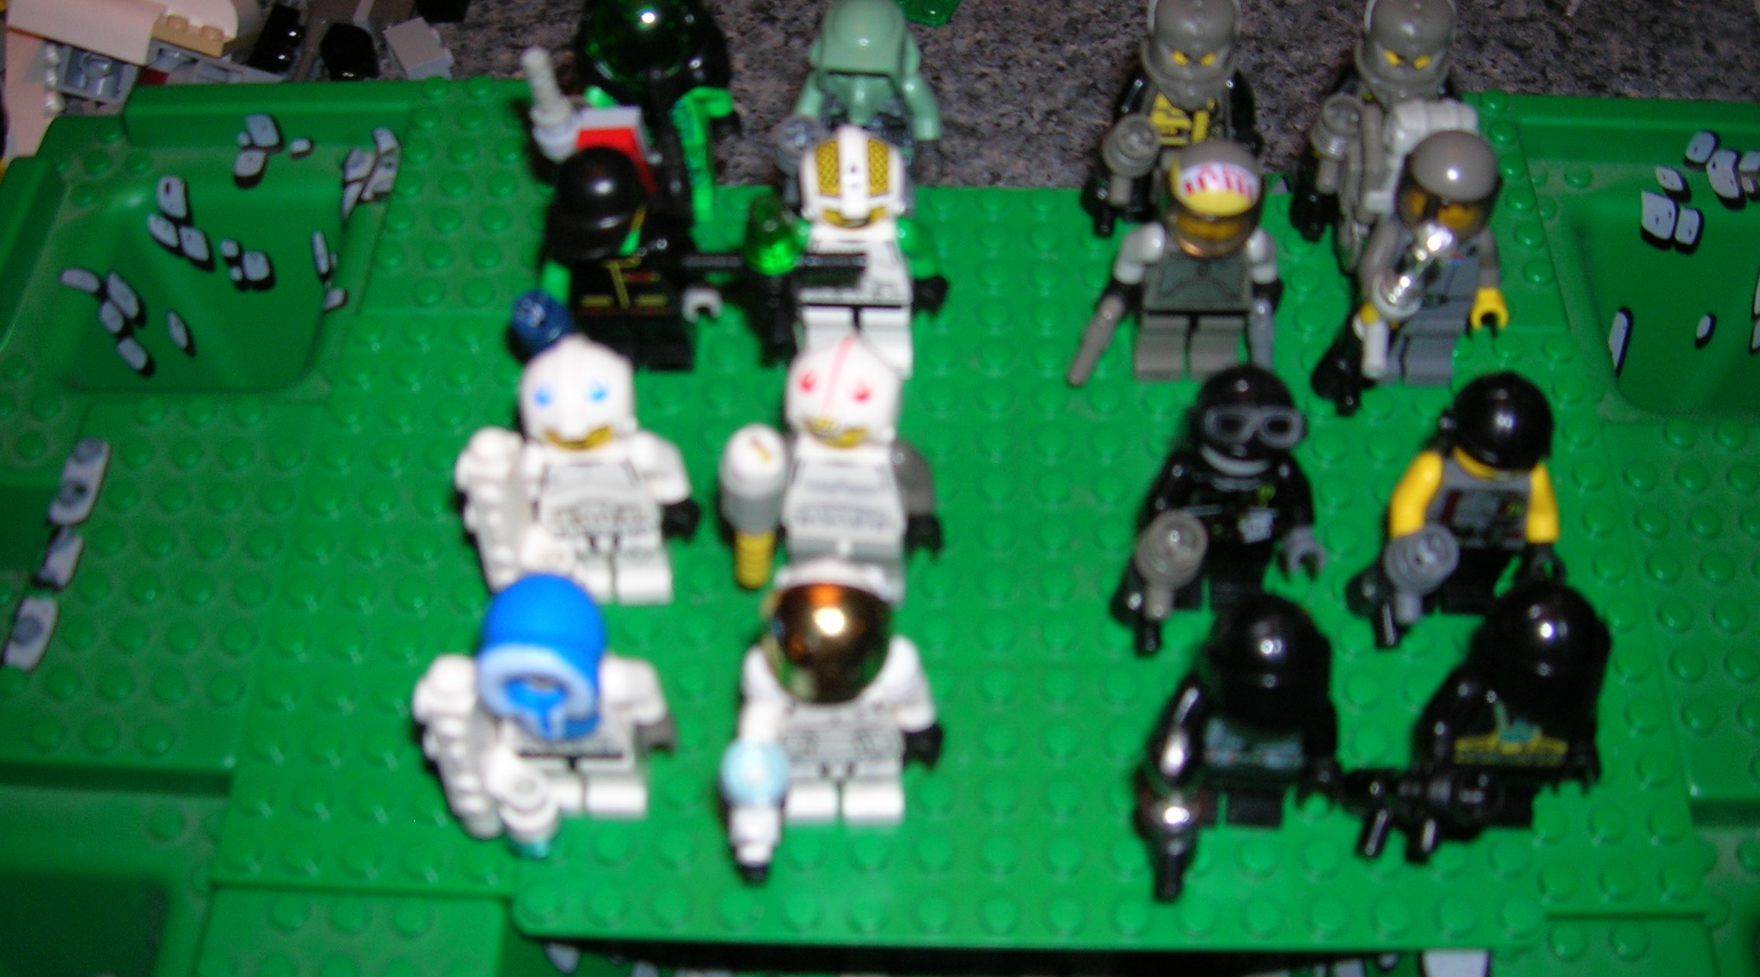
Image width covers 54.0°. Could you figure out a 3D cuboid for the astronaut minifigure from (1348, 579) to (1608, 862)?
[{"bbox_3d":[0.071,0.029,0.198,0.031,0.043,0.020,0,55,3],"label":"astronaut minifigure"}]

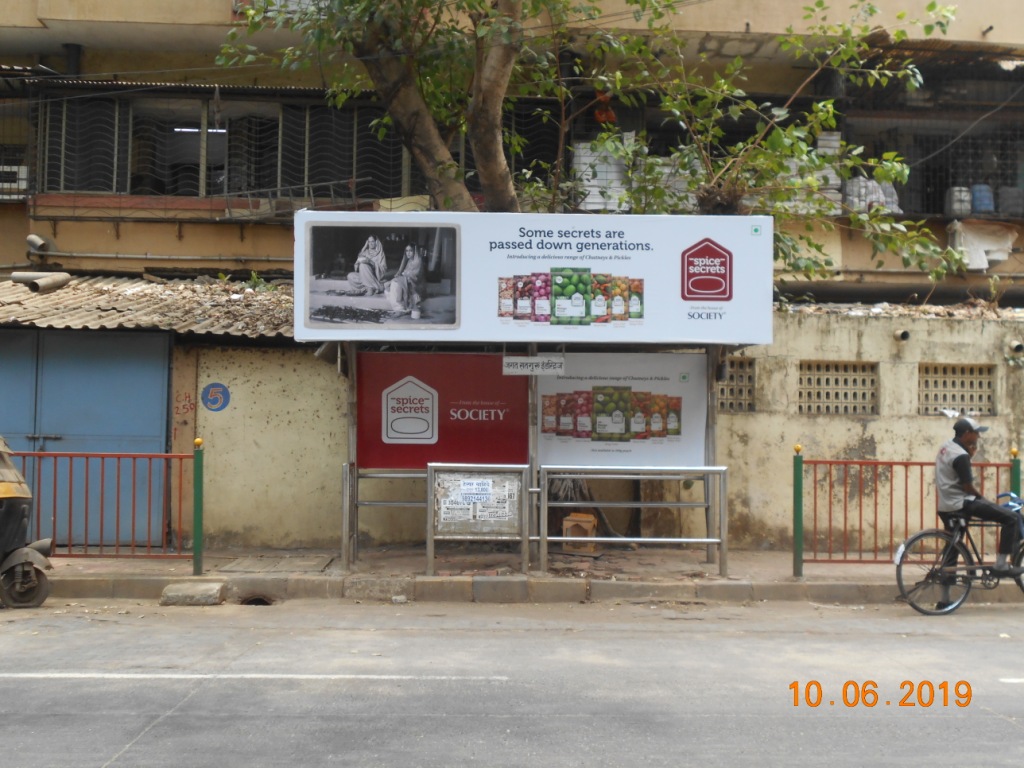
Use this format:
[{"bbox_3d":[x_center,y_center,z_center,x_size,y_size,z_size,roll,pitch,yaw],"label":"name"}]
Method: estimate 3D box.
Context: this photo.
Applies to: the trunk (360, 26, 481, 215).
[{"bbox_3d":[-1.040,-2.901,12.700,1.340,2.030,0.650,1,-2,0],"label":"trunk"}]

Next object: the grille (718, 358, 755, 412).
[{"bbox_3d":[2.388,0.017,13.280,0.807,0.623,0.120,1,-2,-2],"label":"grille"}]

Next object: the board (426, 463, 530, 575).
[{"bbox_3d":[-0.331,1.334,11.400,1.018,1.107,0.070,1,-2,0],"label":"board"}]

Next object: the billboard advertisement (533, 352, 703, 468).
[{"bbox_3d":[1.170,0.281,12.220,1.822,1.229,0.070,1,-2,0],"label":"billboard advertisement"}]

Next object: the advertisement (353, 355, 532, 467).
[{"bbox_3d":[-0.726,0.281,12.220,1.832,1.229,0.070,1,-2,0],"label":"advertisement"}]

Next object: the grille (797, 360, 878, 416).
[{"bbox_3d":[3.770,0.040,13.320,0.922,0.623,0.120,1,-2,-2],"label":"grille"}]

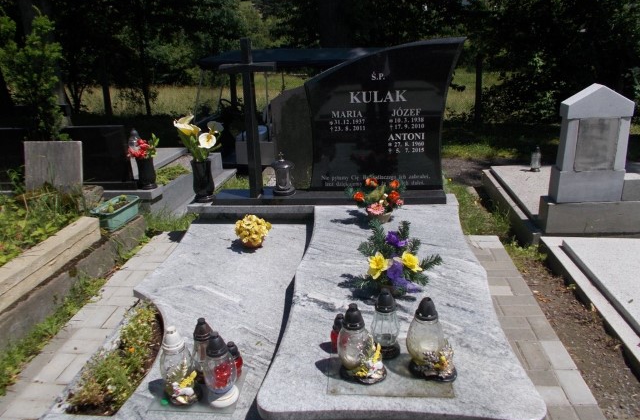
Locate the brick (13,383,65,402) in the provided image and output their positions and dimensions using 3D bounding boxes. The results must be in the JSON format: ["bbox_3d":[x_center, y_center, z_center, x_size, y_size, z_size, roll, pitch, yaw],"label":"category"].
[{"bbox_3d":[-1.158,0.802,2.051,0.200,0.065,0.100,0,22,6],"label":"brick"}]

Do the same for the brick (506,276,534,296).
[{"bbox_3d":[1.136,0.468,2.757,0.100,0.060,0.200,0,22,6],"label":"brick"}]

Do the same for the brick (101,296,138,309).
[{"bbox_3d":[-1.106,0.542,2.707,0.195,0.060,0.100,0,22,6],"label":"brick"}]

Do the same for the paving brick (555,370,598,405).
[{"bbox_3d":[1.055,0.761,2.005,0.098,0.060,0.198,0,22,6],"label":"paving brick"}]

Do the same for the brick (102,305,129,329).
[{"bbox_3d":[-1.080,0.601,2.588,0.098,0.060,0.198,-1,22,5],"label":"brick"}]

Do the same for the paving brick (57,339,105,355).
[{"bbox_3d":[-1.141,0.692,2.338,0.195,0.060,0.100,0,22,6],"label":"paving brick"}]

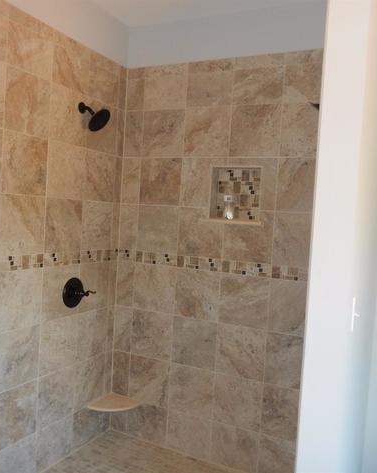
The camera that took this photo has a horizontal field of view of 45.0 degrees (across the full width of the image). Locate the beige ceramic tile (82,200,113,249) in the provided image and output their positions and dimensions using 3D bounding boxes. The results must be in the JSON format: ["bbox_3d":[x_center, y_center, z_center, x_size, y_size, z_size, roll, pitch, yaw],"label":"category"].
[{"bbox_3d":[-0.577,-0.063,2.890,0.012,0.304,0.303,4,2,26],"label":"beige ceramic tile"}]

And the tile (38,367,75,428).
[{"bbox_3d":[-0.766,0.930,2.644,0.010,0.302,0.302,5,3,26],"label":"tile"}]

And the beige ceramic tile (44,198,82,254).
[{"bbox_3d":[-0.712,-0.060,2.615,0.012,0.304,0.303,4,2,26],"label":"beige ceramic tile"}]

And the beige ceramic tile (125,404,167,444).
[{"bbox_3d":[-0.270,1.218,3.004,0.306,0.257,0.011,5,3,27],"label":"beige ceramic tile"}]

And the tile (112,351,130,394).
[{"bbox_3d":[-0.456,0.931,3.102,0.138,0.299,0.013,5,3,26],"label":"tile"}]

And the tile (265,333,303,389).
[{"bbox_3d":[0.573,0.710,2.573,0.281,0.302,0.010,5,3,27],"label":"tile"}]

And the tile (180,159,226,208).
[{"bbox_3d":[0.098,-0.330,2.804,0.302,0.302,0.010,5,3,26],"label":"tile"}]

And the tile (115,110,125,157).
[{"bbox_3d":[-0.457,-0.682,3.040,0.012,0.304,0.075,4,2,26],"label":"tile"}]

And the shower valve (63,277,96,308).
[{"bbox_3d":[-0.632,0.340,2.680,0.112,0.180,0.180,5,3,26],"label":"shower valve"}]

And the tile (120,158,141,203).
[{"bbox_3d":[-0.378,-0.368,3.042,0.145,0.302,0.010,5,3,26],"label":"tile"}]

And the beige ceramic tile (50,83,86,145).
[{"bbox_3d":[-0.677,-0.677,2.591,0.012,0.304,0.303,4,2,26],"label":"beige ceramic tile"}]

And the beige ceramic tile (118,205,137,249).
[{"bbox_3d":[-0.399,-0.059,3.060,0.138,0.305,0.013,5,3,26],"label":"beige ceramic tile"}]

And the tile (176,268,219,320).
[{"bbox_3d":[0.055,0.361,2.840,0.303,0.303,0.013,5,3,26],"label":"tile"}]

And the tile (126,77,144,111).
[{"bbox_3d":[-0.343,-0.928,3.015,0.130,0.202,0.011,5,3,27],"label":"tile"}]

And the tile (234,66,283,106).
[{"bbox_3d":[0.403,-0.869,2.634,0.306,0.202,0.011,5,3,27],"label":"tile"}]

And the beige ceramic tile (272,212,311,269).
[{"bbox_3d":[0.626,0.020,2.544,0.302,0.302,0.010,5,3,26],"label":"beige ceramic tile"}]

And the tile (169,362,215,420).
[{"bbox_3d":[0.021,0.962,2.852,0.306,0.295,0.011,5,3,27],"label":"tile"}]

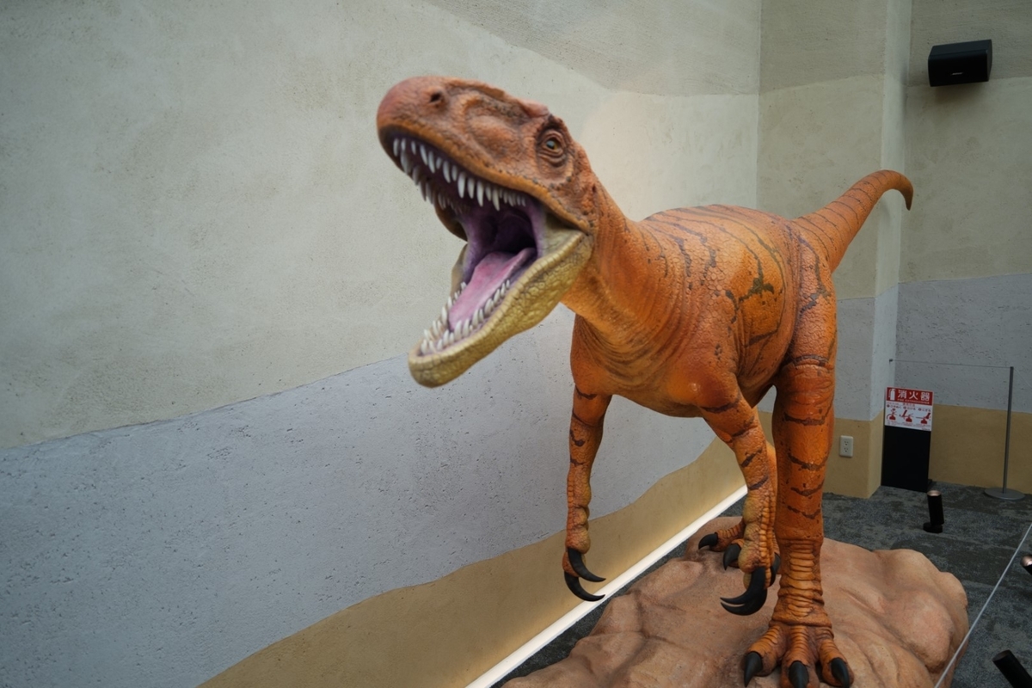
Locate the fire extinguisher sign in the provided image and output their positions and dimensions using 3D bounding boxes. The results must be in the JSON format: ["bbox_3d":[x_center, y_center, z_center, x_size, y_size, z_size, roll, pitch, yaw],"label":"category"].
[{"bbox_3d":[2.378,0.392,4.854,0.255,0.237,0.020,4,6,35],"label":"fire extinguisher sign"}]

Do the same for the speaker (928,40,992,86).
[{"bbox_3d":[2.533,-1.601,4.580,0.289,0.170,0.164,4,47,36],"label":"speaker"}]

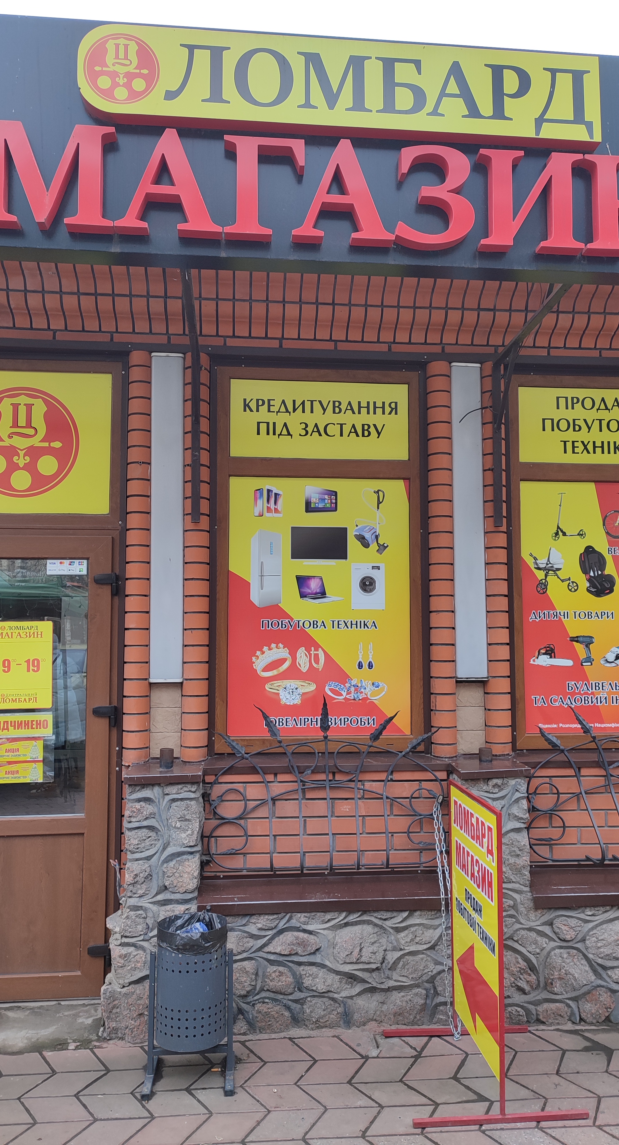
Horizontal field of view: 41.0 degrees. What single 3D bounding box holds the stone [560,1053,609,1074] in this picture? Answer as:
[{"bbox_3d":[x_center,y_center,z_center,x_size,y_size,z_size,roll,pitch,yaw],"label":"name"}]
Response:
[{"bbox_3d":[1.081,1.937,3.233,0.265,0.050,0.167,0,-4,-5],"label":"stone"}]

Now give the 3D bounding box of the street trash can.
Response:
[{"bbox_3d":[-0.434,1.545,2.994,0.315,0.560,0.270,0,-5,-5],"label":"street trash can"}]

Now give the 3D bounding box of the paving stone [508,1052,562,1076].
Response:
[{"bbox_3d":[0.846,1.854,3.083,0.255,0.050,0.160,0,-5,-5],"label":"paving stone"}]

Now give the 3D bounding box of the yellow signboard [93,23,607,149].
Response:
[{"bbox_3d":[0.128,-1.713,2.937,1.845,0.319,0.070,0,-4,-5],"label":"yellow signboard"}]

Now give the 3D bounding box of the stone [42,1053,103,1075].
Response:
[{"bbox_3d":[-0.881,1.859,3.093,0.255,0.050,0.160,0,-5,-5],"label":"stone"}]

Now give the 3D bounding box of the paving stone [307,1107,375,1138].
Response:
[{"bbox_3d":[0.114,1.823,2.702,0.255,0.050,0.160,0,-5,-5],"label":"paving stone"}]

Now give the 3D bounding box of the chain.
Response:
[{"bbox_3d":[0.583,1.443,3.510,0.120,0.970,0.120,0,-4,-5],"label":"chain"}]

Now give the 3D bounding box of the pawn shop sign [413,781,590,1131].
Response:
[{"bbox_3d":[0.639,1.387,3.202,0.615,1.040,0.645,0,-4,-5],"label":"pawn shop sign"}]

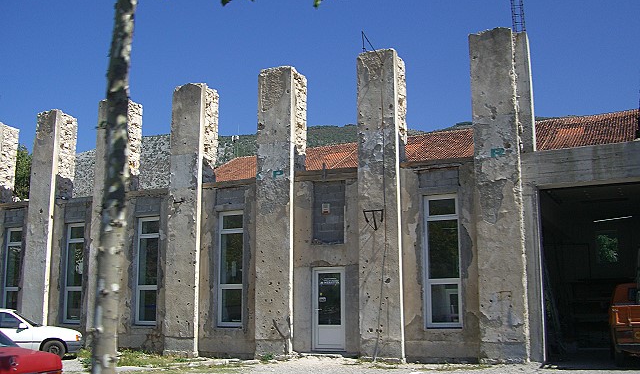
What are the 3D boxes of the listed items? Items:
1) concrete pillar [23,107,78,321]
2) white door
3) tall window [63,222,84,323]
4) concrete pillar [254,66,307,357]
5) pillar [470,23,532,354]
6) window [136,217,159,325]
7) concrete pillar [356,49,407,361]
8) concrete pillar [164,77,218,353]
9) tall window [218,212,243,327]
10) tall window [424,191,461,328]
[{"bbox_3d":[-9.211,1.403,23.963,1.096,8.023,0.893,-5,-11,28],"label":"concrete pillar"},{"bbox_3d":[0.234,3.195,18.383,0.961,2.140,0.092,-5,-11,28],"label":"white door"},{"bbox_3d":[-7.988,2.795,22.905,0.939,3.217,0.092,-5,-11,28],"label":"tall window"},{"bbox_3d":[-1.045,0.646,19.394,1.115,7.782,0.902,-5,-11,25],"label":"concrete pillar"},{"bbox_3d":[4.352,0.101,16.817,1.096,7.900,0.862,-5,-11,28],"label":"pillar"},{"bbox_3d":[-5.028,2.476,20.820,0.886,3.136,0.131,-5,-11,25],"label":"window"},{"bbox_3d":[1.657,0.411,18.081,1.123,7.782,0.853,-5,-11,25],"label":"concrete pillar"},{"bbox_3d":[-3.815,0.888,21.118,1.096,8.023,0.878,-5,-11,28],"label":"concrete pillar"},{"bbox_3d":[-2.495,2.319,20.009,0.939,3.262,0.092,-5,-11,28],"label":"tall window"},{"bbox_3d":[3.007,1.775,16.999,0.927,3.206,0.131,-5,-11,25],"label":"tall window"}]

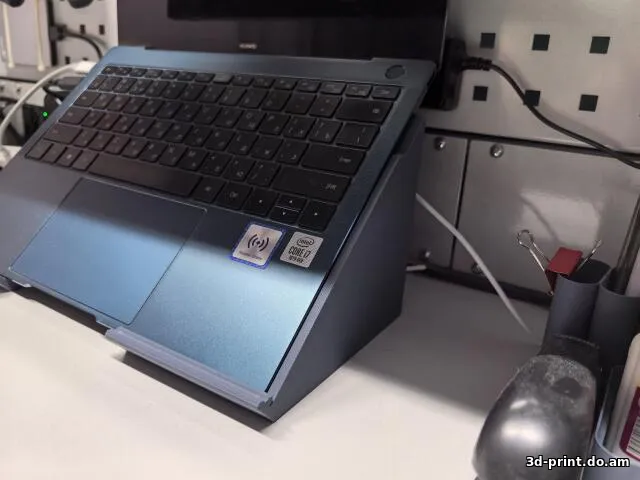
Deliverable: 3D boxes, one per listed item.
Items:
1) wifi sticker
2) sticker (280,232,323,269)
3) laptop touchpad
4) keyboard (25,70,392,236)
[{"bbox_3d":[-0.031,0.003,0.254,0.023,0.001,0.023,15,64,29],"label":"wifi sticker"},{"bbox_3d":[-0.009,0.005,0.244,0.016,0.001,0.017,15,64,29],"label":"sticker"},{"bbox_3d":[-0.128,0.001,0.295,0.115,0.002,0.074,15,64,29],"label":"laptop touchpad"},{"bbox_3d":[-0.086,-0.073,0.329,0.266,0.005,0.102,15,64,29],"label":"keyboard"}]

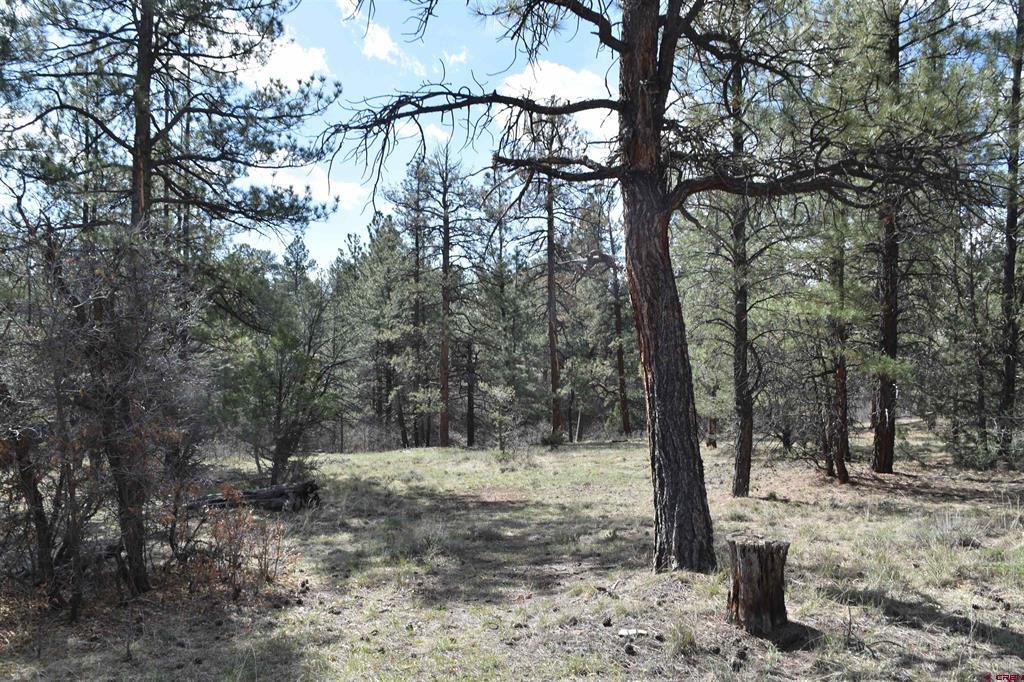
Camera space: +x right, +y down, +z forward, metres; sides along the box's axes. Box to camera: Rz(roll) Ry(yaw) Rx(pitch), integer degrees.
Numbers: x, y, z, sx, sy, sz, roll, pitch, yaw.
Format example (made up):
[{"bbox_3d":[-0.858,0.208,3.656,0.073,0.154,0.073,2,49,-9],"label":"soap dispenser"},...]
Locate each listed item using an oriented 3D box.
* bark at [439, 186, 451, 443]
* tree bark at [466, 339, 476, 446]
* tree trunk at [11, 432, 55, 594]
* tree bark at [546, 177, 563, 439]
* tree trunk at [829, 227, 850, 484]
[{"bbox_3d":[-1.820,-0.688,23.000,0.290,7.060,0.280,0,-2,0],"label":"bark"},{"bbox_3d":[-1.092,1.389,23.000,0.240,2.910,0.220,0,-2,0],"label":"tree bark"},{"bbox_3d":[-3.710,1.319,6.600,0.280,1.220,0.200,0,-2,0],"label":"tree trunk"},{"bbox_3d":[1.211,-0.954,24.300,0.370,7.460,0.320,0,-2,0],"label":"tree bark"},{"bbox_3d":[5.337,0.236,13.900,0.310,4.200,0.260,0,-2,0],"label":"tree trunk"}]

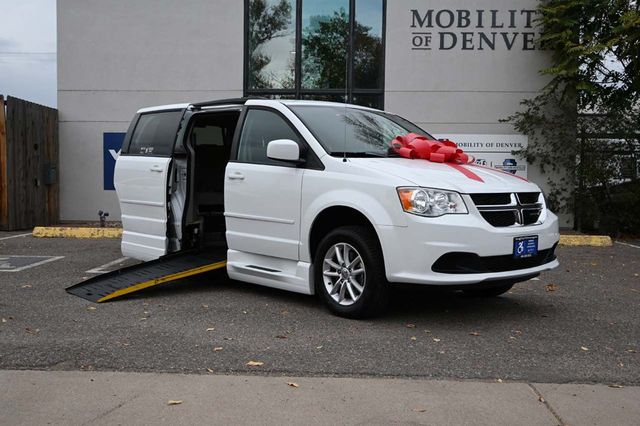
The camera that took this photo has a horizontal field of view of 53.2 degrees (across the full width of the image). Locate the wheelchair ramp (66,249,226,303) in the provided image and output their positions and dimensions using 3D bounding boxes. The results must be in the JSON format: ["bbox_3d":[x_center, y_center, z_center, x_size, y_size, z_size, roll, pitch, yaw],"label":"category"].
[{"bbox_3d":[-1.520,0.544,5.904,1.420,0.110,0.730,-14,12,-39],"label":"wheelchair ramp"}]

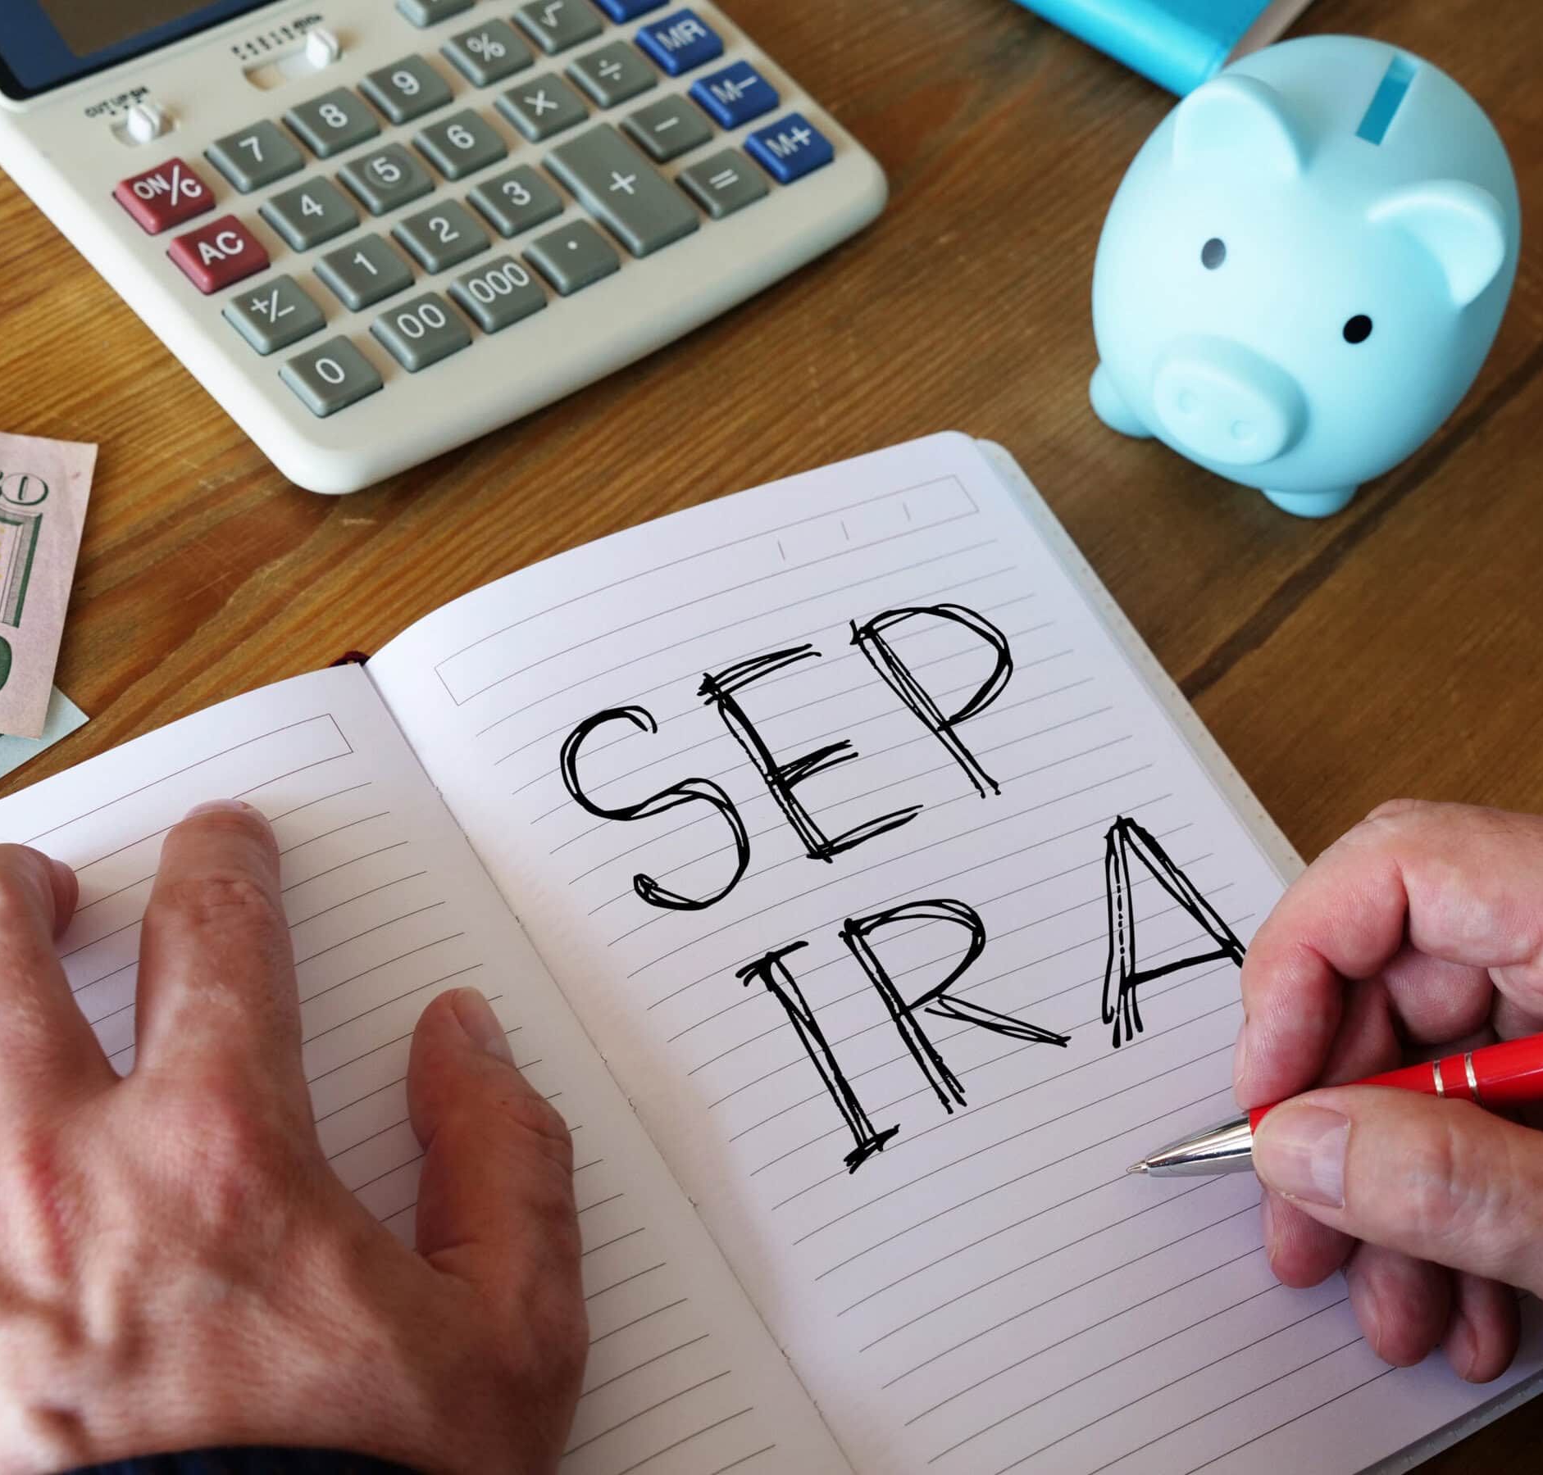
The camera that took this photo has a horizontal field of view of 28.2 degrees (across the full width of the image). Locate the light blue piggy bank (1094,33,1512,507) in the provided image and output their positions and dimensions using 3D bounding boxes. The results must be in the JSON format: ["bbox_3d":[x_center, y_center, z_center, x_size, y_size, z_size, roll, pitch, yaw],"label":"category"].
[{"bbox_3d":[0.101,-0.089,0.589,0.080,0.088,0.098,29,53,5],"label":"light blue piggy bank"}]

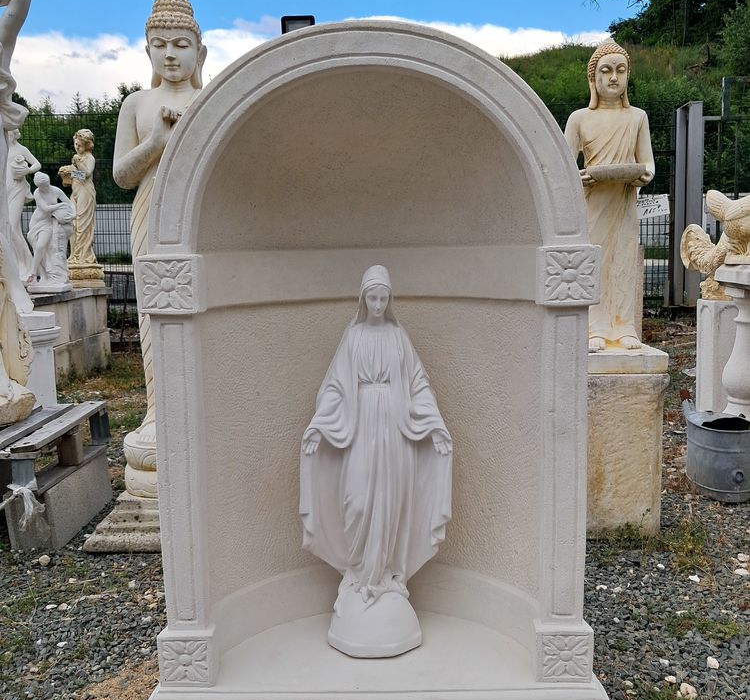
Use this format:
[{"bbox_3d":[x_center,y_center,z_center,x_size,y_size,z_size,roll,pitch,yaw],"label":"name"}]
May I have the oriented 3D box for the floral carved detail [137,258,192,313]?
[{"bbox_3d":[-0.359,-0.113,1.360,0.099,0.093,0.035,-1,7,1],"label":"floral carved detail"}]

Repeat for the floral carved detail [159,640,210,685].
[{"bbox_3d":[-0.348,0.571,1.445,0.092,0.090,0.035,-1,7,1],"label":"floral carved detail"}]

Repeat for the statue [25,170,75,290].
[{"bbox_3d":[-2.206,-0.798,5.301,0.329,0.800,0.250,-2,7,-6],"label":"statue"}]

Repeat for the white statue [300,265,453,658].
[{"bbox_3d":[0.006,0.213,1.576,0.307,0.763,0.200,-1,7,0],"label":"white statue"}]

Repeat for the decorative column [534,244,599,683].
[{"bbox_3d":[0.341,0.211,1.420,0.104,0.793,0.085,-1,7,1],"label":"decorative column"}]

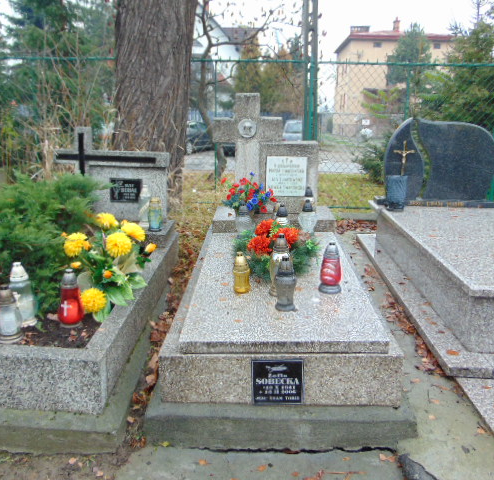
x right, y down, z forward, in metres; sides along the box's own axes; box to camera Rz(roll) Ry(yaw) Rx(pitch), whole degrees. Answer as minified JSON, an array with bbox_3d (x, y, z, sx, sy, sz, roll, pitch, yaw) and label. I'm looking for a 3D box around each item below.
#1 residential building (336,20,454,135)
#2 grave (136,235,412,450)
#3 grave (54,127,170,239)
[{"bbox_3d":[13.503,-14.590,42.557,10.000,9.600,10.500,1,17,2],"label":"residential building"},{"bbox_3d":[0.158,0.420,2.688,1.113,0.453,1.655,1,17,1],"label":"grave"},{"bbox_3d":[-0.987,-0.436,3.459,0.847,0.798,0.266,1,17,1],"label":"grave"}]

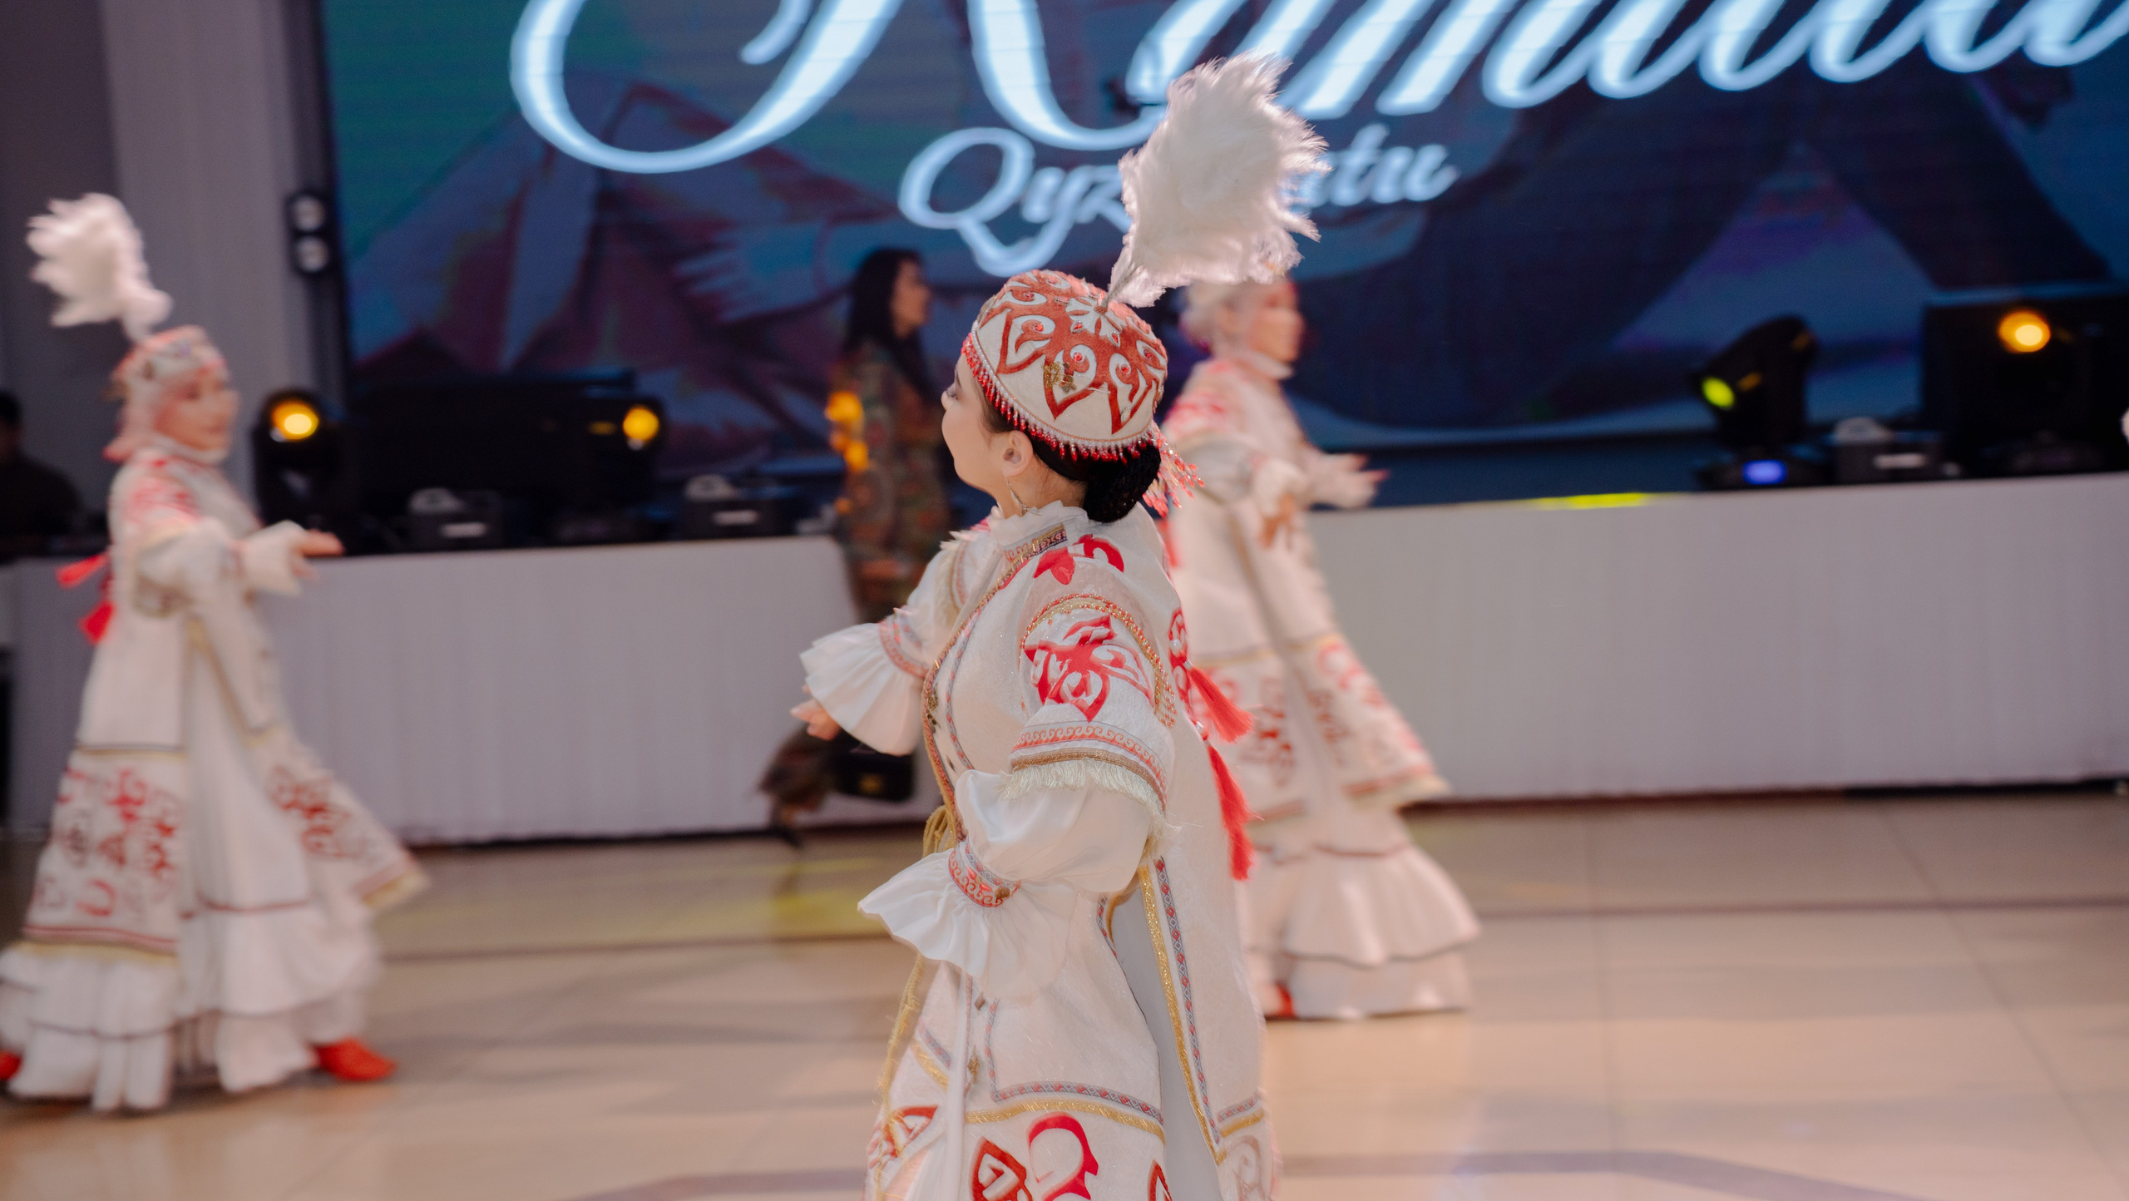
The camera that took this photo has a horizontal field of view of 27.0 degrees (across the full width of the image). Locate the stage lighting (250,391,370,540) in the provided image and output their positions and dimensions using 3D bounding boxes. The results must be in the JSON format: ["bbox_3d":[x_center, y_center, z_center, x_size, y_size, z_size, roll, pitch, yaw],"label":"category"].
[{"bbox_3d":[-2.349,-0.410,13.768,0.340,0.490,0.360,-3,4,0],"label":"stage lighting"}]

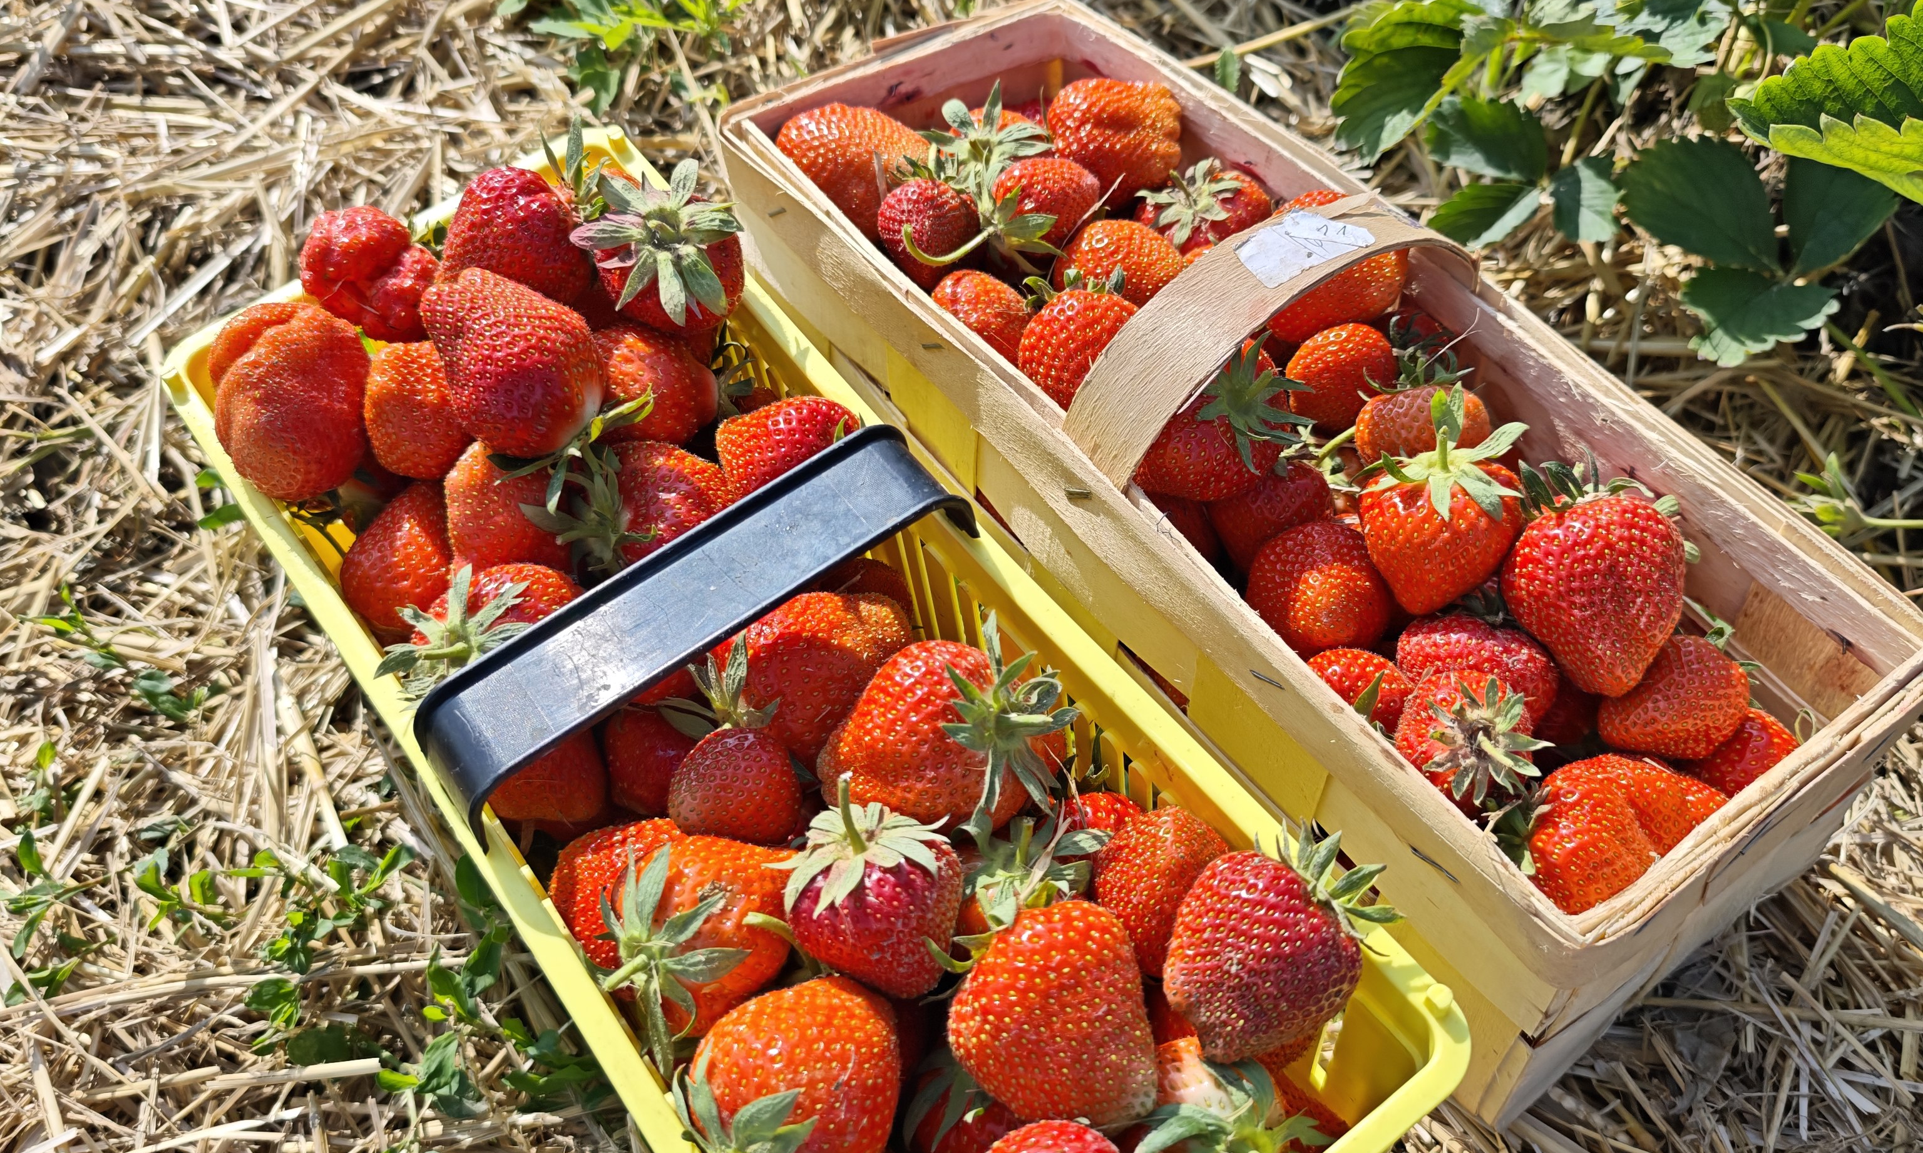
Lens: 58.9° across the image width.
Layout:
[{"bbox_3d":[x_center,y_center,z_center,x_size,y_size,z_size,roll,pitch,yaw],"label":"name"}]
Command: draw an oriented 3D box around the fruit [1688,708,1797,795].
[{"bbox_3d":[0.228,0.056,0.499,0.036,0.038,0.036,44,33,-12],"label":"fruit"}]

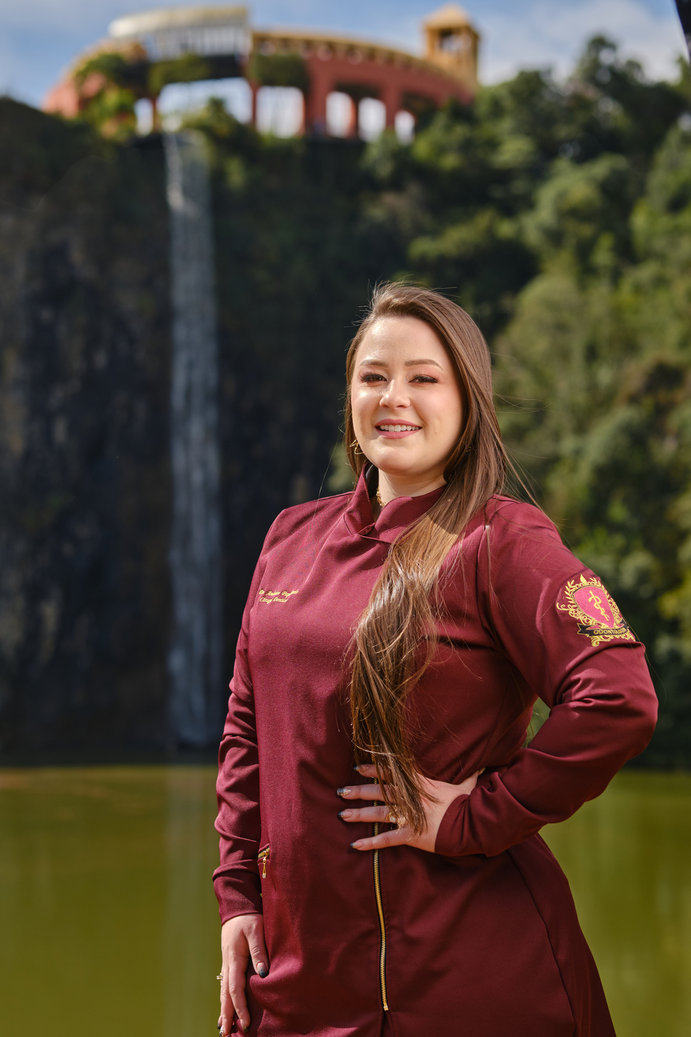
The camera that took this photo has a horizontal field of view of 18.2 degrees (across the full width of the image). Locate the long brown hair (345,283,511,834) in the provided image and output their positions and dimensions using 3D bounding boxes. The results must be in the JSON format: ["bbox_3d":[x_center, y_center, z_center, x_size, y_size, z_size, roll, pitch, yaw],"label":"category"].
[{"bbox_3d":[0.108,0.045,2.740,0.220,0.690,0.280,-2,-5,20],"label":"long brown hair"}]

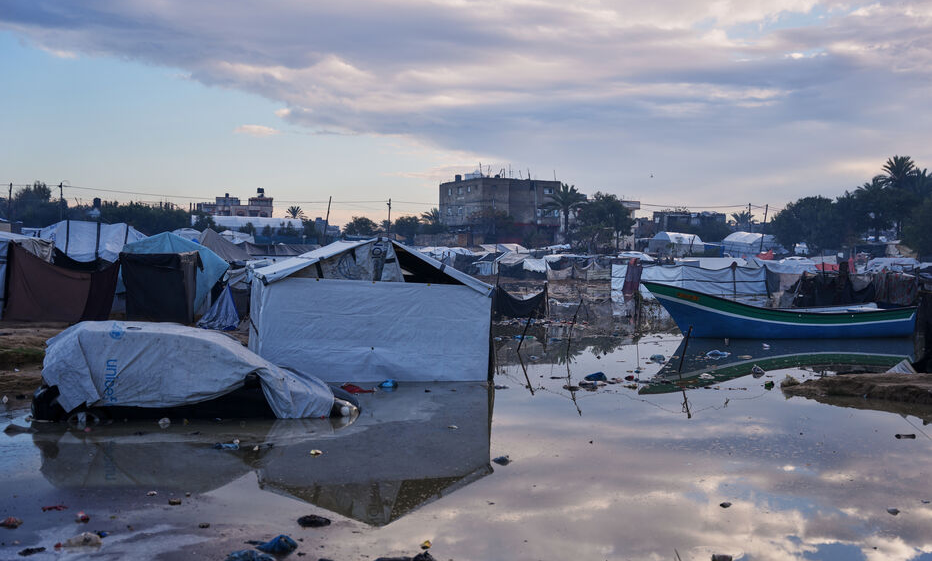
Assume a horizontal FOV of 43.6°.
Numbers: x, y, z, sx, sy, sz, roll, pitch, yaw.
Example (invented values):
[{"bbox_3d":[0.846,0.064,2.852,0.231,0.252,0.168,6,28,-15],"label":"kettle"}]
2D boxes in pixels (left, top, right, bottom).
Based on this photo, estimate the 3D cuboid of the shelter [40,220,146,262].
[{"bbox_3d":[-12.300,-0.508,38.498,3.500,2.770,3.600,0,1,-18],"label":"shelter"}]

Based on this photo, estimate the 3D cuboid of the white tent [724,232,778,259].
[{"bbox_3d":[32.300,-4.100,131.944,5.800,2.850,5.200,1,1,23],"label":"white tent"}]

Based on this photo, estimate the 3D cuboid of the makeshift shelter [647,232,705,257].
[{"bbox_3d":[21.246,-3.560,117.000,4.400,2.800,4.200,0,1,-28],"label":"makeshift shelter"}]

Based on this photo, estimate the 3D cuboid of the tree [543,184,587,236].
[{"bbox_3d":[11.900,-7.137,139.884,5.300,8.900,5.300,0,1,0],"label":"tree"}]

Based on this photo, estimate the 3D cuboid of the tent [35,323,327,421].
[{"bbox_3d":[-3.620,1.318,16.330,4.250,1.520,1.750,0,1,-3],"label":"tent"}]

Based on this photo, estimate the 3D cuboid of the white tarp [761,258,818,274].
[{"bbox_3d":[17.082,-0.810,61.500,2.750,0.850,2.600,1,1,0],"label":"white tarp"}]

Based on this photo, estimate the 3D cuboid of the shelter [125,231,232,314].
[{"bbox_3d":[-7.656,-0.153,30.800,2.650,2.150,2.800,1,1,-3],"label":"shelter"}]

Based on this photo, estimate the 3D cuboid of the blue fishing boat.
[{"bbox_3d":[7.530,0.748,28.100,6.550,1.380,1.800,1,1,-9],"label":"blue fishing boat"}]

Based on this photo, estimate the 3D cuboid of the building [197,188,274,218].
[{"bbox_3d":[-56.900,-14.927,286.756,18.500,14.500,14.000,0,1,-6],"label":"building"}]

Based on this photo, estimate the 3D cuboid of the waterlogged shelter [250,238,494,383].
[{"bbox_3d":[-2.050,0.490,22.615,4.050,2.580,5.000,0,1,-12],"label":"waterlogged shelter"}]

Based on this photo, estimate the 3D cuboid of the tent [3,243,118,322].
[{"bbox_3d":[-9.818,0.031,28.200,2.500,1.880,1.800,1,1,-2],"label":"tent"}]

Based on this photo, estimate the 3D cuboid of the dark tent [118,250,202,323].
[{"bbox_3d":[-7.344,0.164,28.000,1.720,1.680,1.400,1,1,-2],"label":"dark tent"}]

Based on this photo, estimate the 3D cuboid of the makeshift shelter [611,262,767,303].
[{"bbox_3d":[13.300,-0.104,69.512,9.300,1.800,3.000,0,1,14],"label":"makeshift shelter"}]

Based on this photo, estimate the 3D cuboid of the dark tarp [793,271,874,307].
[{"bbox_3d":[14.830,0.308,47.000,3.450,1.500,0.700,1,1,6],"label":"dark tarp"}]

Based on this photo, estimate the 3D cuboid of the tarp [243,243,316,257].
[{"bbox_3d":[-7.750,-1.297,49.484,3.300,0.600,1.500,0,1,-9],"label":"tarp"}]

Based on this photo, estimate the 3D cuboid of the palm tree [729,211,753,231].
[{"bbox_3d":[45.106,-8.849,190.000,3.900,5.200,3.900,1,1,0],"label":"palm tree"}]

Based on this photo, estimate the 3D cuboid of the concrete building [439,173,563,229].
[{"bbox_3d":[4.700,-8.516,165.861,13.000,12.000,14.500,-1,1,-28],"label":"concrete building"}]

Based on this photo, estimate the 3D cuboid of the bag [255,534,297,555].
[{"bbox_3d":[-1.400,1.928,8.621,0.310,0.115,0.200,0,1,0],"label":"bag"}]

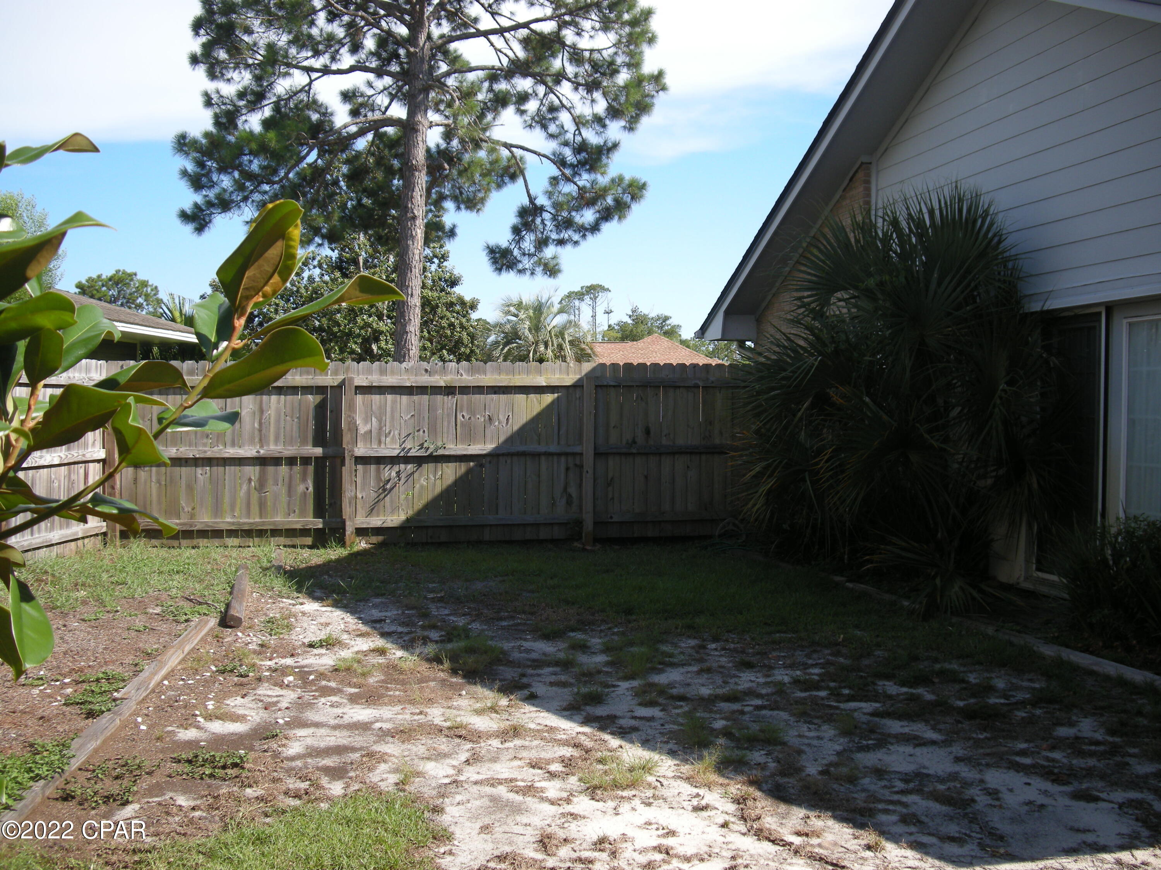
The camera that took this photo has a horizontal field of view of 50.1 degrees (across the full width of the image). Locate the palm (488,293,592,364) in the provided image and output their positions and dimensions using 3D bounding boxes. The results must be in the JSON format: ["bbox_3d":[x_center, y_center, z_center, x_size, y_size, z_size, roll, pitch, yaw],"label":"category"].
[{"bbox_3d":[-1.145,-1.829,36.000,3.250,4.700,3.250,0,2,0],"label":"palm"}]

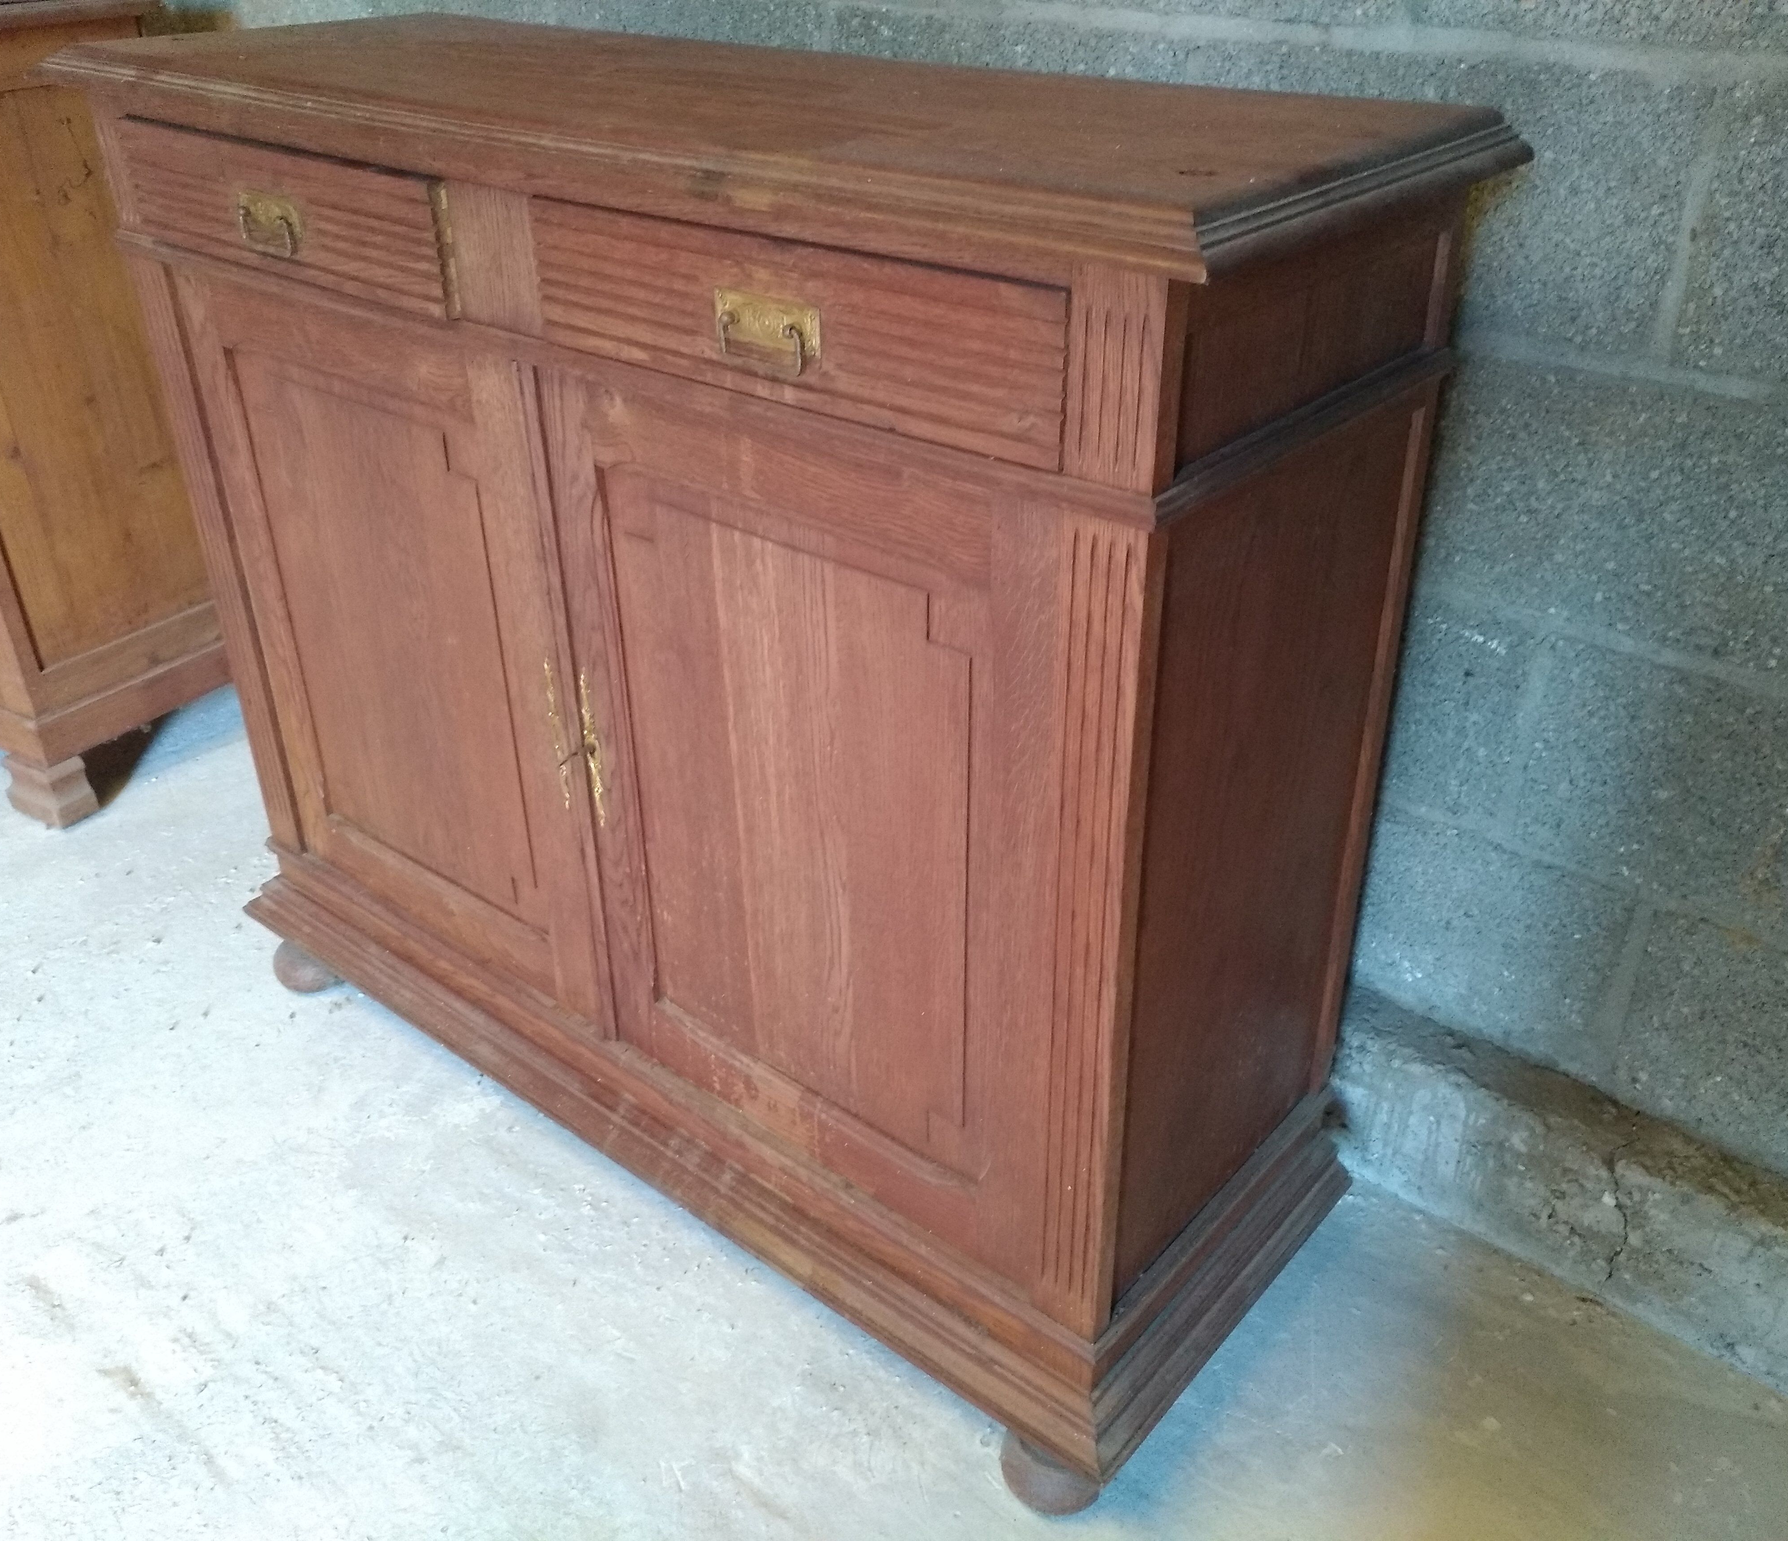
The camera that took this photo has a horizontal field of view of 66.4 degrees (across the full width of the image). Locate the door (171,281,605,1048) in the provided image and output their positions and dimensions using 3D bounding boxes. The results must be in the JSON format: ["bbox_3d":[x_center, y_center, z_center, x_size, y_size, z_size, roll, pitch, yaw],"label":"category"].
[{"bbox_3d":[-0.513,-0.126,1.445,0.563,0.700,0.045,21,35,33],"label":"door"}]

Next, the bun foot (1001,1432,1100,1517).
[{"bbox_3d":[0.150,0.625,1.254,0.087,0.104,0.087,0,28,0],"label":"bun foot"}]

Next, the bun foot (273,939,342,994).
[{"bbox_3d":[-0.777,0.241,1.824,0.087,0.104,0.087,21,35,33],"label":"bun foot"}]

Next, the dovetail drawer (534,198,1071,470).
[{"bbox_3d":[0.028,-0.394,1.076,0.491,0.113,0.338,21,35,33],"label":"dovetail drawer"}]

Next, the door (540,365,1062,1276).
[{"bbox_3d":[-0.080,0.052,1.178,0.516,0.702,0.045,21,35,33],"label":"door"}]

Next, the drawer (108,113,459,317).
[{"bbox_3d":[-0.461,-0.596,1.378,0.489,0.115,0.338,21,35,33],"label":"drawer"}]

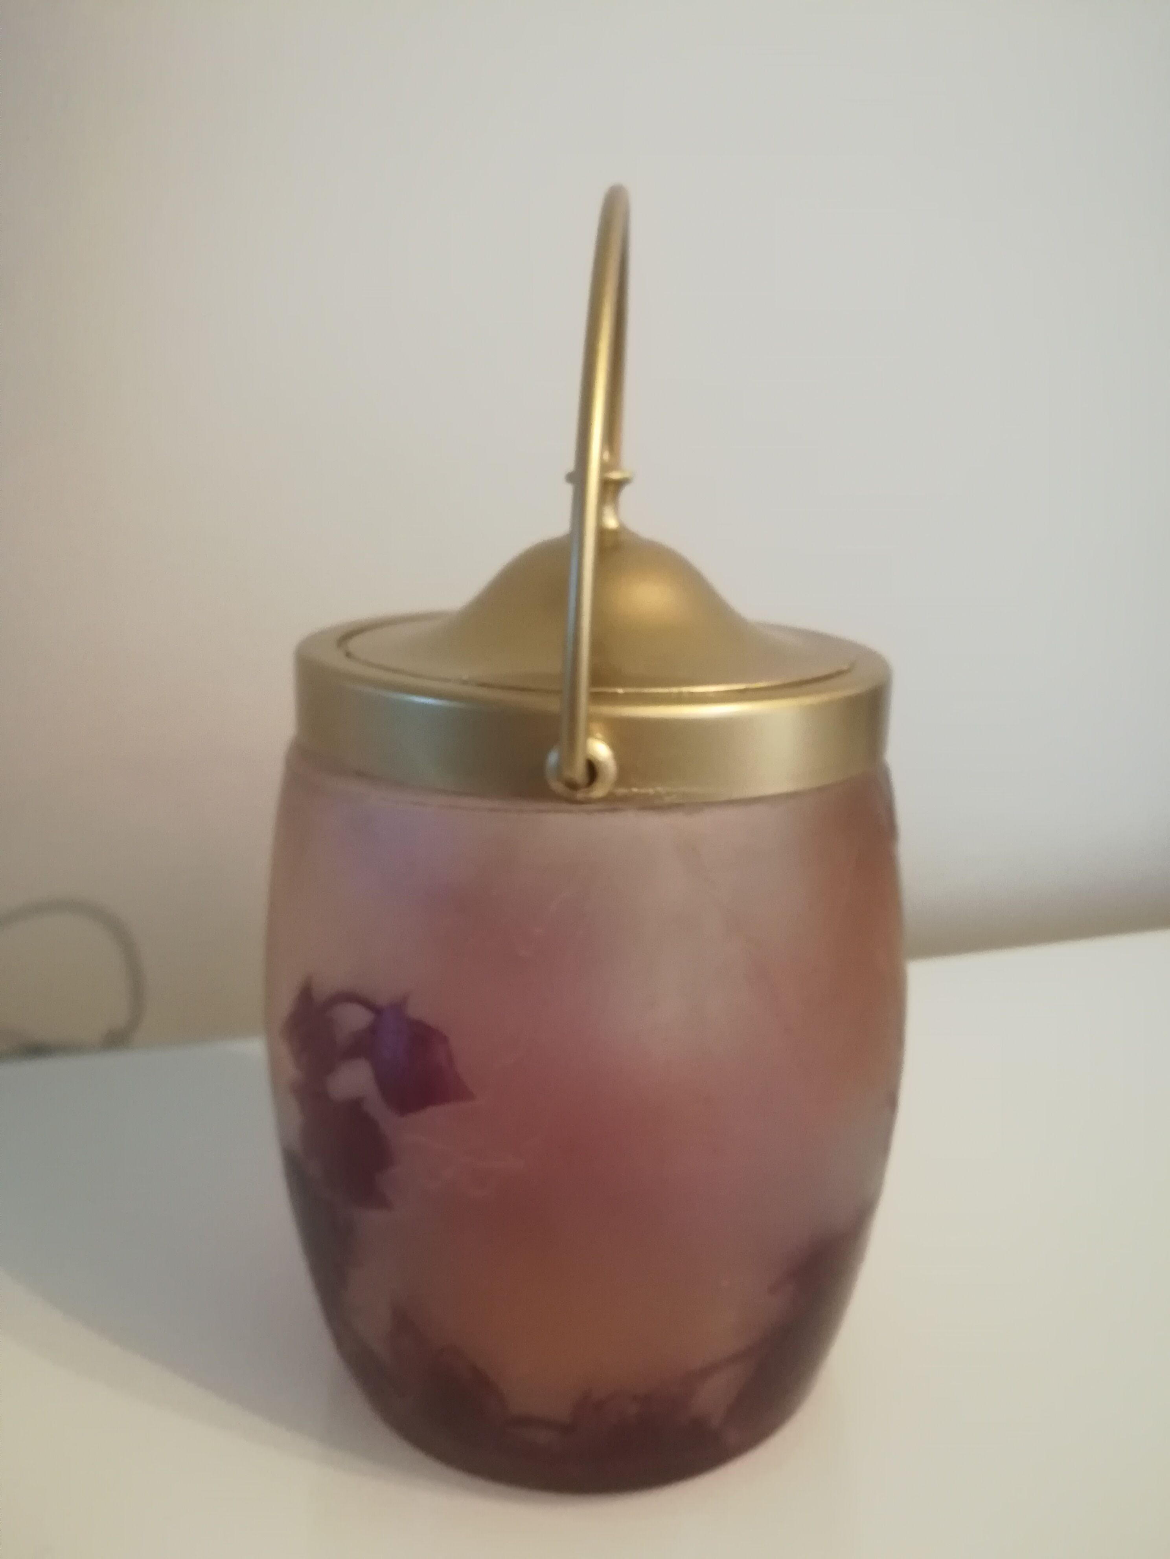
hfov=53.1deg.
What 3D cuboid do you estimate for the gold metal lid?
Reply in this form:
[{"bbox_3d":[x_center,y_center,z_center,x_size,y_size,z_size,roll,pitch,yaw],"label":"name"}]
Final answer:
[{"bbox_3d":[0.003,-0.057,0.217,0.112,0.096,0.120,2,15,2],"label":"gold metal lid"}]

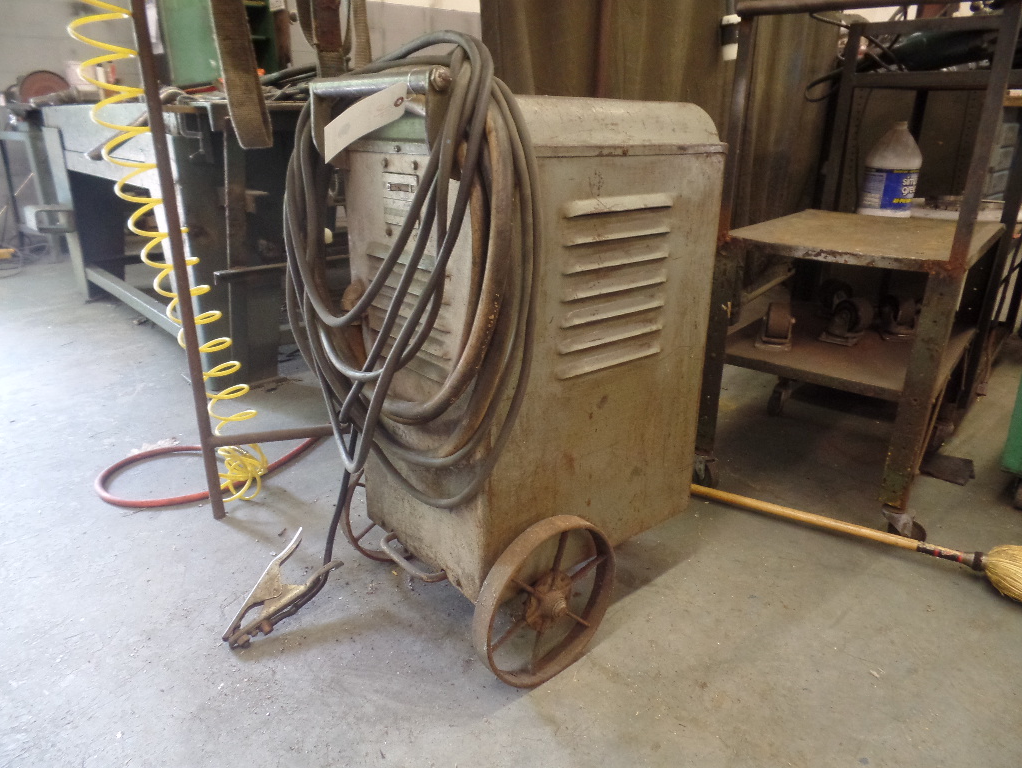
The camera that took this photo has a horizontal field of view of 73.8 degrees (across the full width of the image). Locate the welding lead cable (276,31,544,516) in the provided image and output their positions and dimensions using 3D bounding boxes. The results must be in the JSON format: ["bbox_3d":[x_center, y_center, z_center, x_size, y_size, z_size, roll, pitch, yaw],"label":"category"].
[{"bbox_3d":[-0.191,-0.126,0.970,0.154,0.644,0.587,-15,25,-37],"label":"welding lead cable"}]

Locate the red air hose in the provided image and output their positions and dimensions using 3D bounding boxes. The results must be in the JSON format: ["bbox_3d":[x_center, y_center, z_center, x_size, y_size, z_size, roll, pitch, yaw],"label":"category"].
[{"bbox_3d":[-0.770,0.214,1.750,0.556,0.025,0.350,-4,20,-14],"label":"red air hose"}]

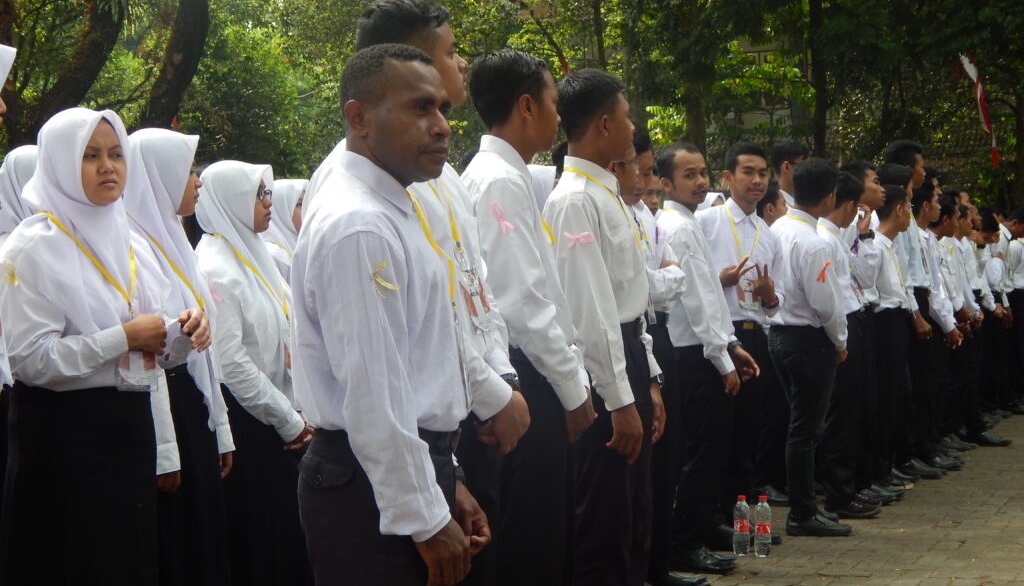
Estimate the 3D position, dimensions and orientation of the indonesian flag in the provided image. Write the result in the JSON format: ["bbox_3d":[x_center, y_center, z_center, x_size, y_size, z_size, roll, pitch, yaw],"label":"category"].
[{"bbox_3d":[4.114,-1.609,18.000,0.350,1.010,0.200,0,1,13],"label":"indonesian flag"}]

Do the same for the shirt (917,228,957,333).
[{"bbox_3d":[2.277,-0.067,11.000,0.330,0.570,0.450,0,1,22],"label":"shirt"}]

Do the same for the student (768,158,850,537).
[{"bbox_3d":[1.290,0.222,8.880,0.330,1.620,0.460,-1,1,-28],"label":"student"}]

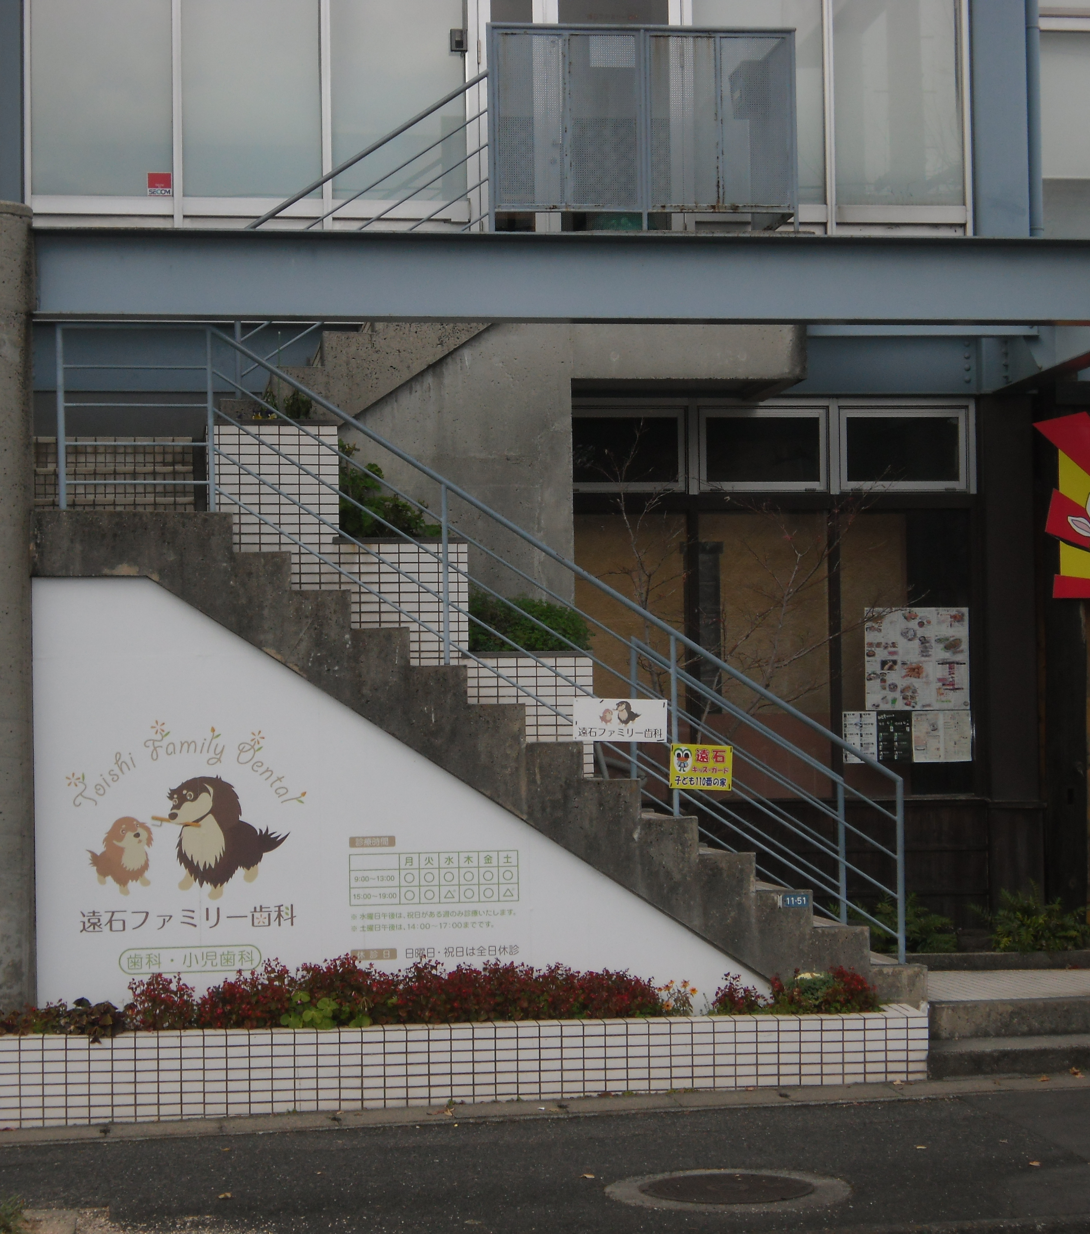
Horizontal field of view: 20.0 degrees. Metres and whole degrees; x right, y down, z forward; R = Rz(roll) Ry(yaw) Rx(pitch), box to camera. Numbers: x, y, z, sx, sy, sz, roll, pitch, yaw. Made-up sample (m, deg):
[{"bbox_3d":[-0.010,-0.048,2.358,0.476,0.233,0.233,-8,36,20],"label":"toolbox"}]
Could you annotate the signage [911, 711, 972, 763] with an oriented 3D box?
[{"bbox_3d":[2.322,0.702,18.046,0.361,0.300,0.010,0,-2,-9],"label":"signage"}]

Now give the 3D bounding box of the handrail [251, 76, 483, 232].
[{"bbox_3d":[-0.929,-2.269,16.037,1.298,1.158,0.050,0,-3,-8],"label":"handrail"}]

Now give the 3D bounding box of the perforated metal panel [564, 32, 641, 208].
[{"bbox_3d":[0.306,-2.610,16.238,0.407,0.944,0.036,0,-3,-8],"label":"perforated metal panel"}]

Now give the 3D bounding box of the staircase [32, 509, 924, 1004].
[{"bbox_3d":[-0.383,0.705,14.979,4.199,2.332,1.330,0,-3,-8],"label":"staircase"}]

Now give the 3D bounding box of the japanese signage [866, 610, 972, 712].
[{"bbox_3d":[2.134,0.241,17.715,0.618,0.590,0.010,0,-3,-8],"label":"japanese signage"}]

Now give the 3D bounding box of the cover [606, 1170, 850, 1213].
[{"bbox_3d":[0.676,2.138,11.422,0.910,0.040,0.910,-2,-1,0],"label":"cover"}]

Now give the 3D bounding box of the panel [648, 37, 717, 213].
[{"bbox_3d":[0.726,-2.611,16.294,0.372,0.936,0.036,0,-3,-8],"label":"panel"}]

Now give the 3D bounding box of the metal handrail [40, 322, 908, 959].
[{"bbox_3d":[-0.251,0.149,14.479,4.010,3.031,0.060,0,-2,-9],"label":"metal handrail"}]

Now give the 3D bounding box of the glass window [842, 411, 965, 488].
[{"bbox_3d":[2.100,-0.986,18.085,0.745,0.468,0.060,0,-2,-9],"label":"glass window"}]

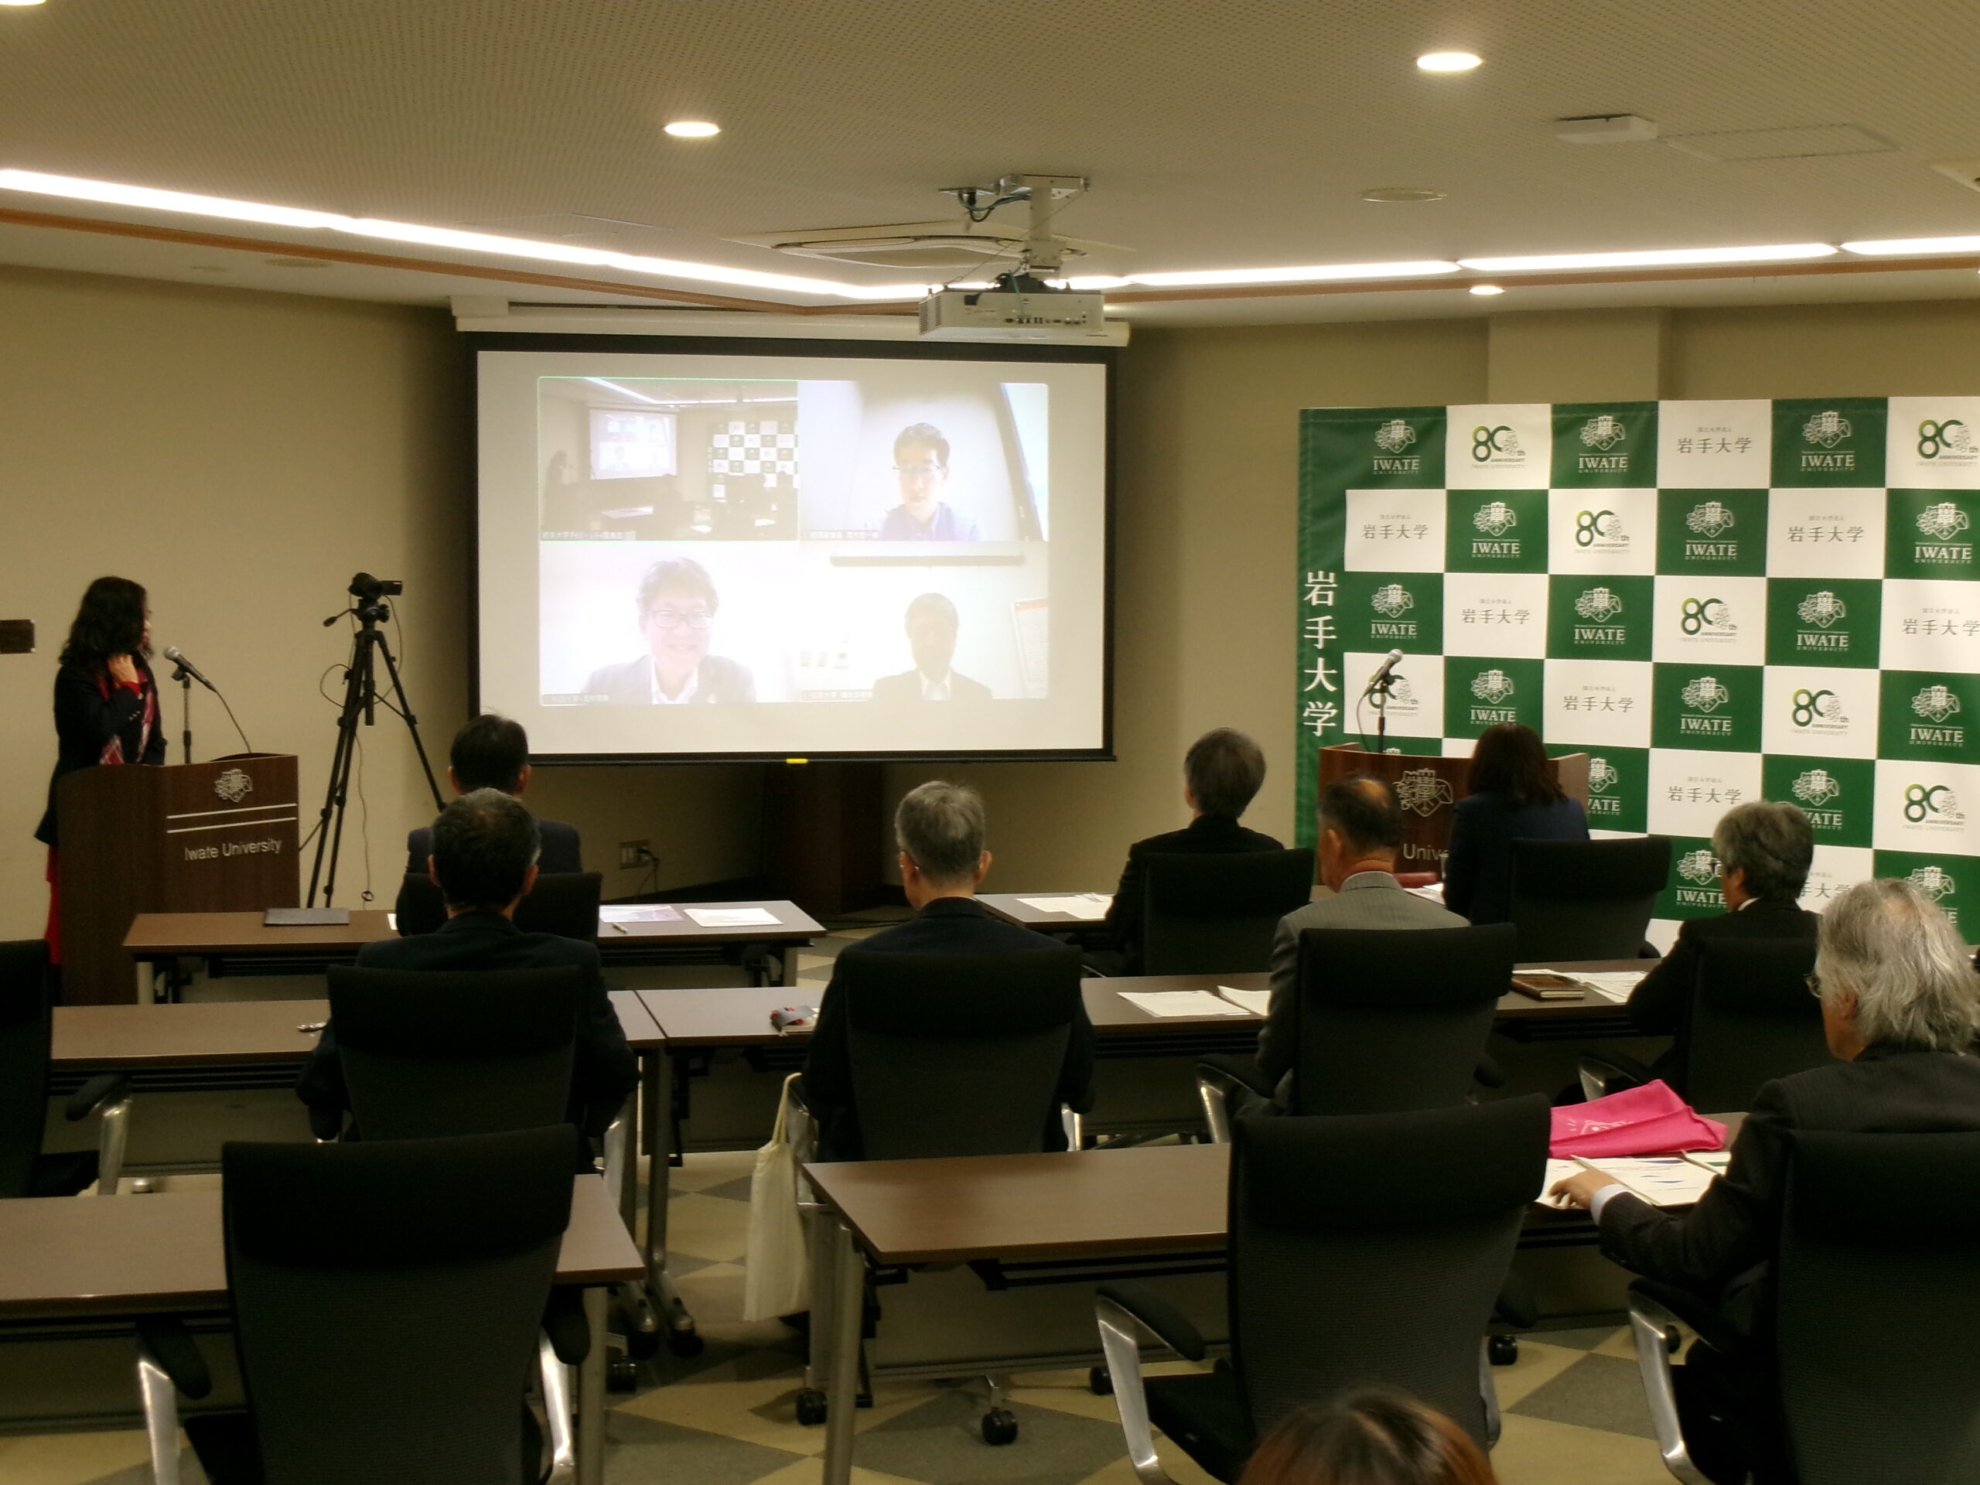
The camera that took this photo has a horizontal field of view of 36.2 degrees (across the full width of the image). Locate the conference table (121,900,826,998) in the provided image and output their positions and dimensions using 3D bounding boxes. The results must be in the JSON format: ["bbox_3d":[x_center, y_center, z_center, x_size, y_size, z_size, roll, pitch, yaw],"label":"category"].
[{"bbox_3d":[-1.351,0.824,8.001,1.780,0.700,0.600,-1,5,-12],"label":"conference table"}]

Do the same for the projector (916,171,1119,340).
[{"bbox_3d":[0.101,-1.259,7.910,0.460,0.410,0.380,0,4,-13],"label":"projector"}]

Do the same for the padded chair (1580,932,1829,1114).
[{"bbox_3d":[1.623,0.844,6.625,0.660,0.970,0.660,-1,5,-11],"label":"padded chair"}]

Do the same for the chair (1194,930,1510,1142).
[{"bbox_3d":[0.783,0.840,6.495,0.660,0.980,0.660,-1,6,-16],"label":"chair"}]

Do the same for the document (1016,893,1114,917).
[{"bbox_3d":[0.261,0.460,8.579,0.300,0.010,0.400,0,4,-13],"label":"document"}]

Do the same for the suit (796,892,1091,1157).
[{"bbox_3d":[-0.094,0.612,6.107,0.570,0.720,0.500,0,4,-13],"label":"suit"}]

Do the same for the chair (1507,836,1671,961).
[{"bbox_3d":[1.425,0.706,8.049,0.660,0.970,0.660,-1,6,-18],"label":"chair"}]

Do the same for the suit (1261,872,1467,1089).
[{"bbox_3d":[0.781,0.563,6.449,0.520,0.660,0.500,-1,5,-15],"label":"suit"}]

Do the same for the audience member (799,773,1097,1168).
[{"bbox_3d":[-0.126,0.693,6.255,0.570,1.300,0.750,0,4,-13],"label":"audience member"}]

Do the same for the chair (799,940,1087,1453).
[{"bbox_3d":[-0.087,0.861,6.196,0.660,0.980,0.660,0,5,-7],"label":"chair"}]

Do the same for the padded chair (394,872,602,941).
[{"bbox_3d":[-1.191,0.758,7.315,0.620,0.970,0.650,0,4,-13],"label":"padded chair"}]

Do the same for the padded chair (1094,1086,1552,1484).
[{"bbox_3d":[0.502,0.997,4.772,0.660,0.980,0.660,-1,6,-17],"label":"padded chair"}]

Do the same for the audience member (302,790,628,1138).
[{"bbox_3d":[-1.026,0.716,6.053,0.640,1.280,0.750,0,5,-7],"label":"audience member"}]

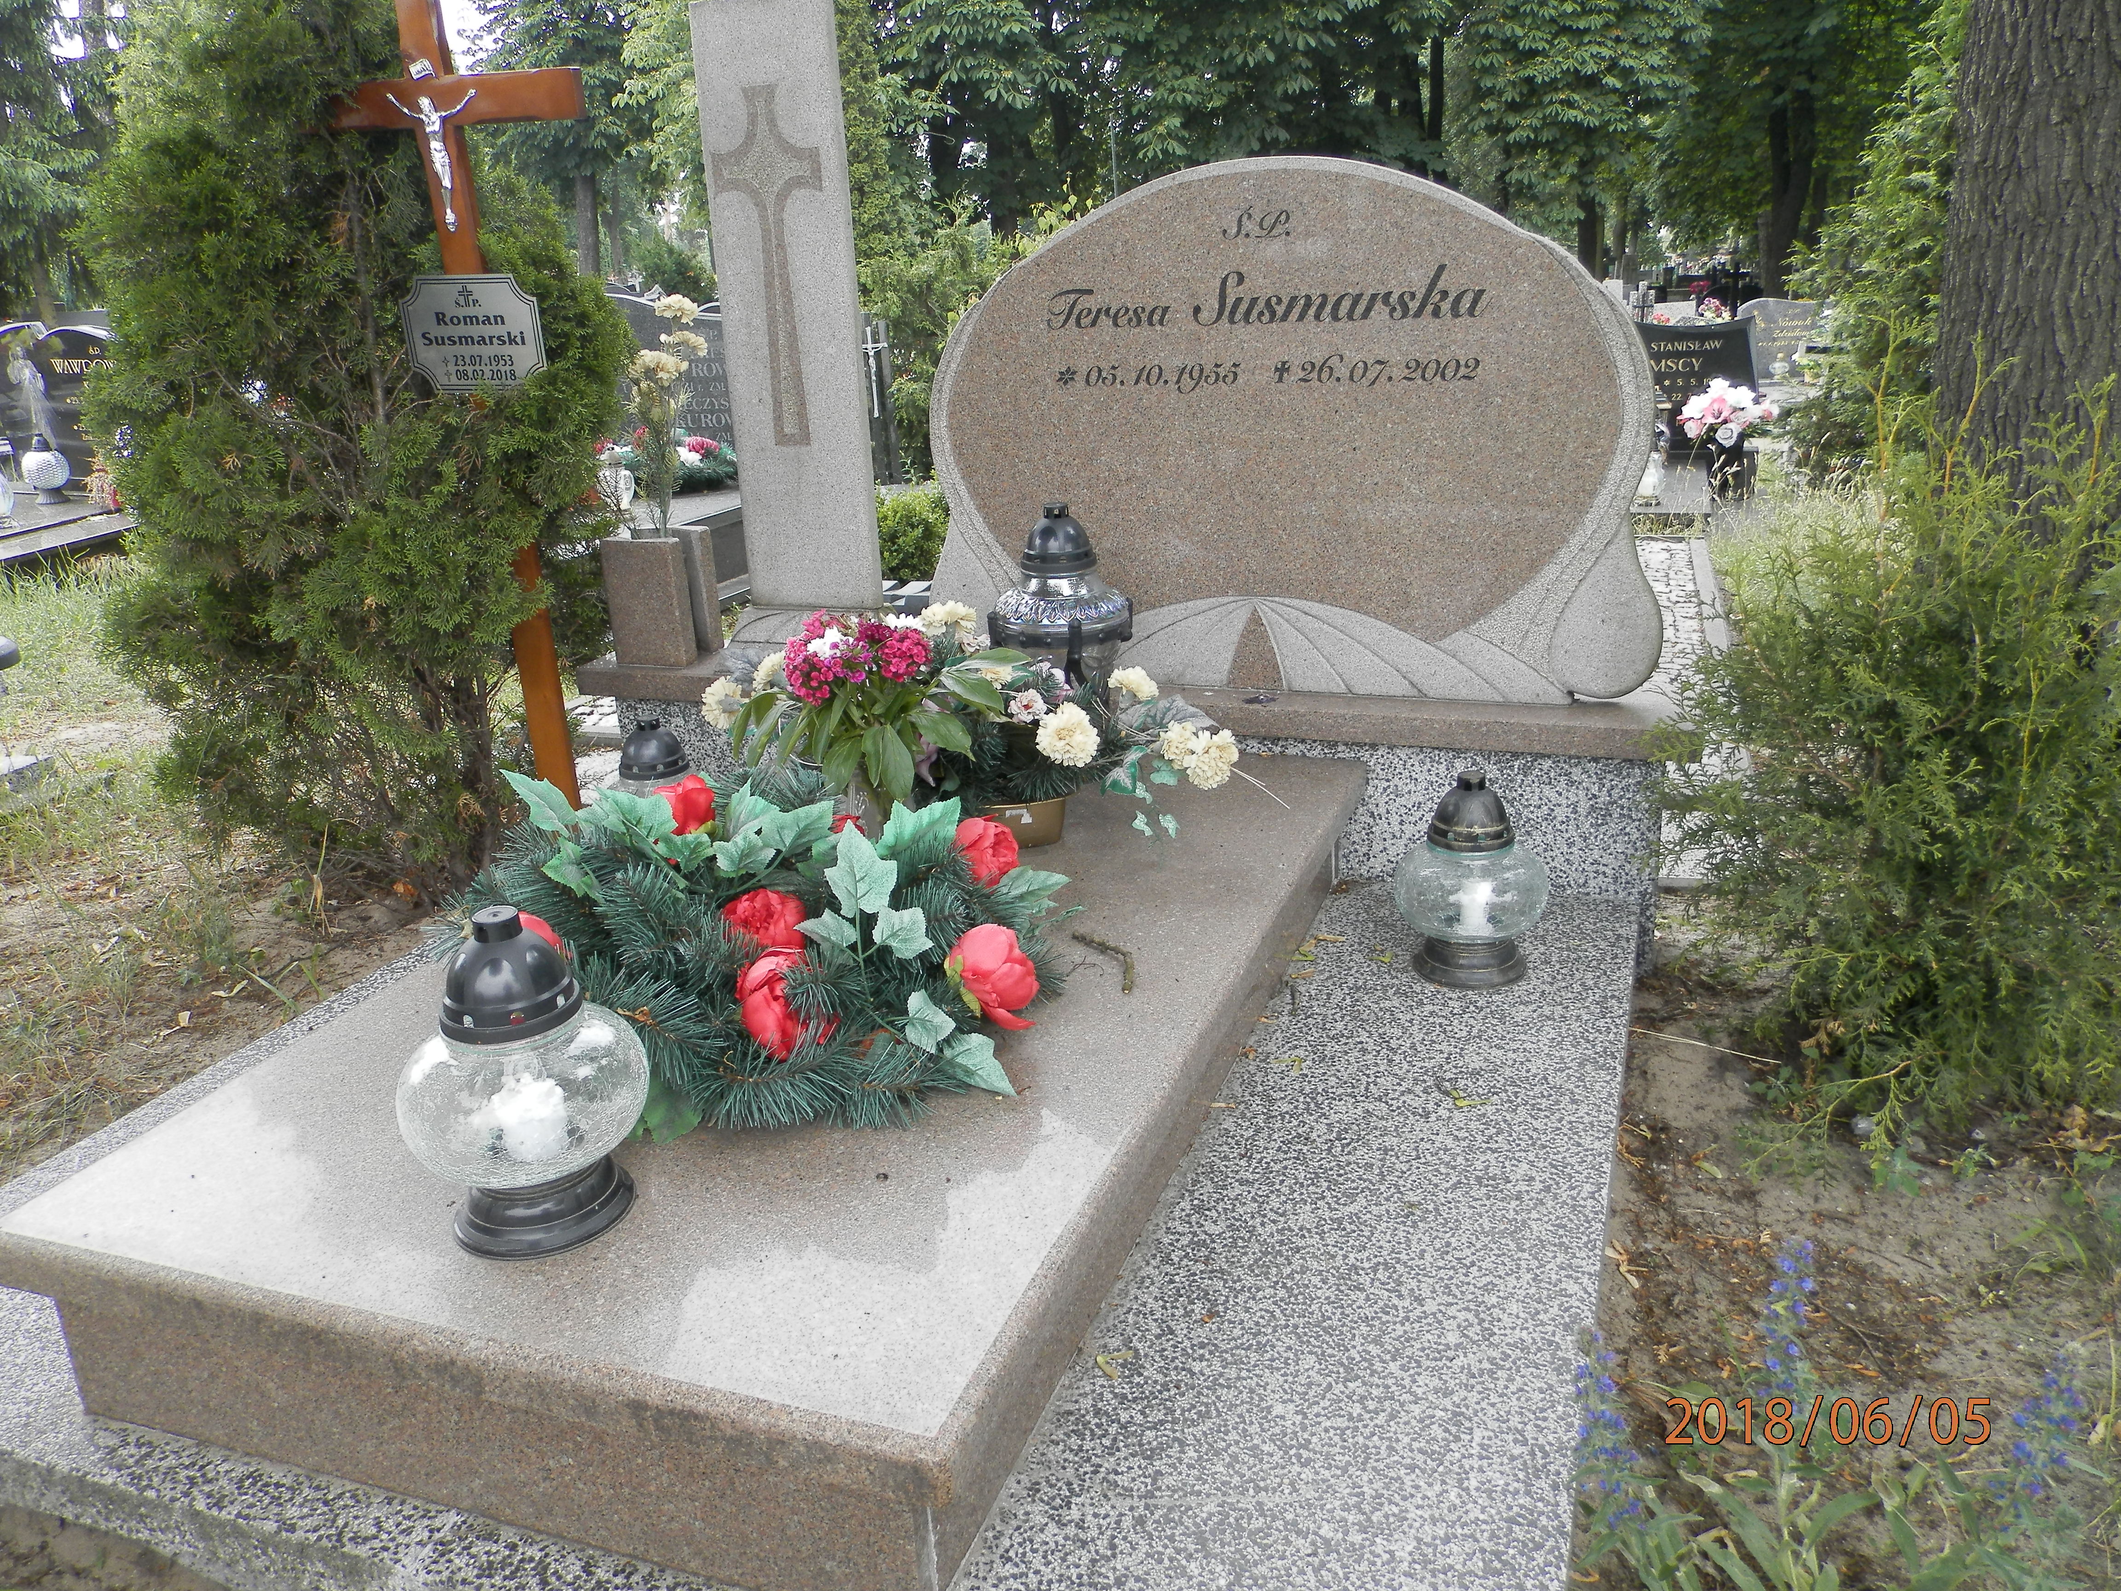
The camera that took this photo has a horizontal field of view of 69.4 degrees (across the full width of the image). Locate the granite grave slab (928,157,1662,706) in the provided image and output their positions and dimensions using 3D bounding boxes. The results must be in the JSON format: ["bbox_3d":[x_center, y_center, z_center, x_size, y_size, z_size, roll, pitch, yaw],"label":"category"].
[{"bbox_3d":[0.323,-0.558,2.370,1.188,0.790,0.100,5,21,21],"label":"granite grave slab"}]

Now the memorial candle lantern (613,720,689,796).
[{"bbox_3d":[-0.675,-0.001,2.575,0.215,0.280,0.215,5,21,21],"label":"memorial candle lantern"}]

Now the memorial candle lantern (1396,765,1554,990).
[{"bbox_3d":[0.559,0.109,2.080,0.211,0.276,0.211,5,21,21],"label":"memorial candle lantern"}]

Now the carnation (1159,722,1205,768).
[{"bbox_3d":[0.169,-0.070,2.109,0.050,0.068,0.068,-8,13,38],"label":"carnation"}]

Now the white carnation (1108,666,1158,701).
[{"bbox_3d":[0.106,-0.162,2.223,0.072,0.045,0.072,26,-15,0],"label":"white carnation"}]

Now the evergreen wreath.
[{"bbox_3d":[-0.341,0.149,1.752,0.703,0.166,0.627,5,22,21],"label":"evergreen wreath"}]

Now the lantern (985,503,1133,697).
[{"bbox_3d":[-0.003,-0.238,2.360,0.223,0.413,0.223,-3,19,1],"label":"lantern"}]

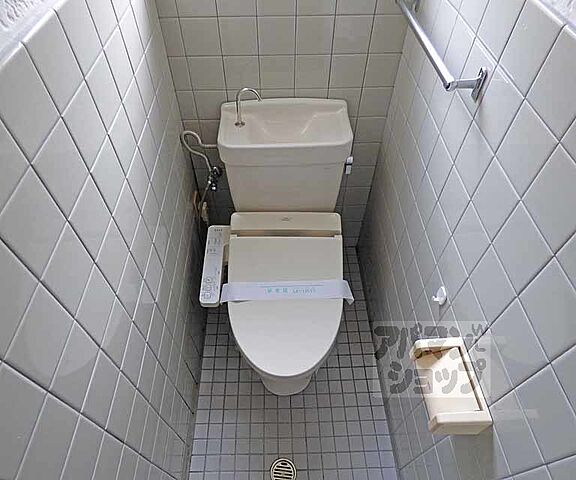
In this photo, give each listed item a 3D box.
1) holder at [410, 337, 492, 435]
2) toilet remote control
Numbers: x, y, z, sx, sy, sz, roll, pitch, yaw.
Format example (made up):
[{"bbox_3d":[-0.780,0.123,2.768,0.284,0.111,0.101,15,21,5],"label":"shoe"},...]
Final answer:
[{"bbox_3d":[0.323,0.292,0.702,0.100,0.070,0.168,-1,52,-1],"label":"holder"},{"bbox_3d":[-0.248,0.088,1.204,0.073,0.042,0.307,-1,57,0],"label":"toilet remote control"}]

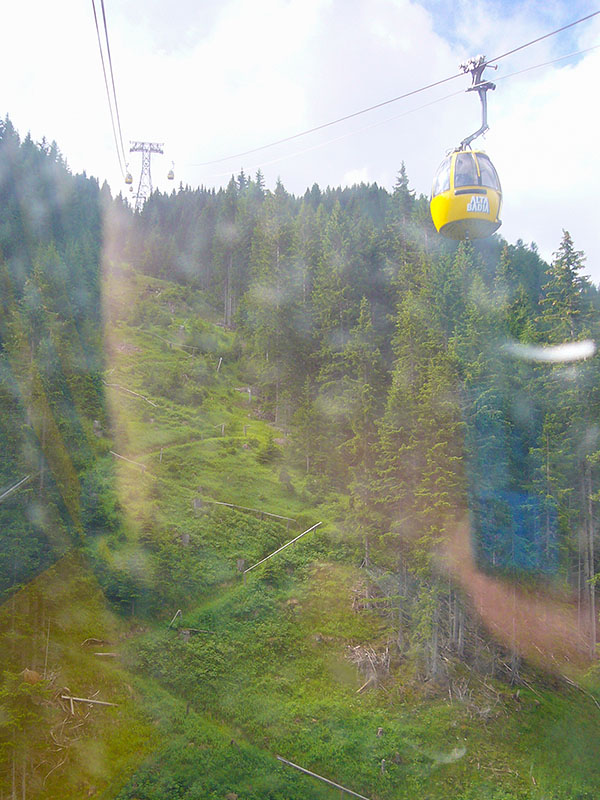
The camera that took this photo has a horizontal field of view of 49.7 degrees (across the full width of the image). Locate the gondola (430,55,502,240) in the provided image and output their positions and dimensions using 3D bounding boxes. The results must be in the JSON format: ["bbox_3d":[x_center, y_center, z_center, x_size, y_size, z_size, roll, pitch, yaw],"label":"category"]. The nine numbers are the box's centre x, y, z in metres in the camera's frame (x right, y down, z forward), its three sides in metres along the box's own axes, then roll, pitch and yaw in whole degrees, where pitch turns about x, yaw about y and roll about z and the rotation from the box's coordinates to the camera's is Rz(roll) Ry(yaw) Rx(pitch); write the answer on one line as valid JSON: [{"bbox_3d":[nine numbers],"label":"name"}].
[{"bbox_3d":[4.773,-7.417,18.581,1.750,5.240,1.920,2,-5,-15],"label":"gondola"}]

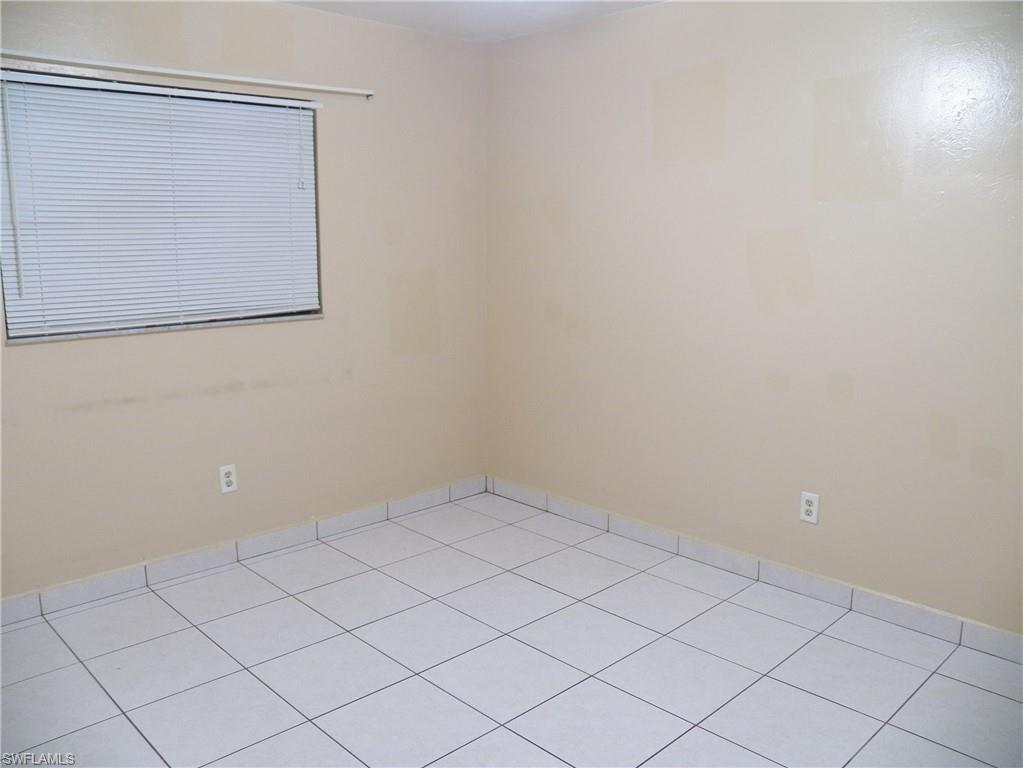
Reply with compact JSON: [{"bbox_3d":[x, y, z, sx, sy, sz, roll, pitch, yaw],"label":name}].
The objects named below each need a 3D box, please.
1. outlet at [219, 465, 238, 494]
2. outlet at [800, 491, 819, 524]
[{"bbox_3d":[-1.209,0.407,3.546,0.072,0.116,0.010,-9,14,-43],"label":"outlet"},{"bbox_3d":[1.175,0.489,3.260,0.010,0.116,0.072,-9,14,-43],"label":"outlet"}]

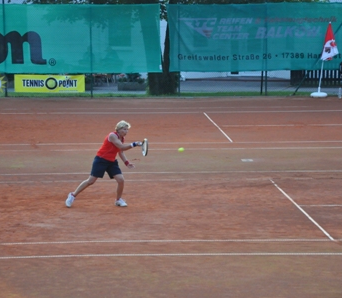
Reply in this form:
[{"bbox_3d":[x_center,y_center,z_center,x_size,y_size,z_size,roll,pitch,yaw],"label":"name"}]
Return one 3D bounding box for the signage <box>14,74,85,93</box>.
[{"bbox_3d":[-3.526,-1.900,56.800,2.050,0.510,0.020,-1,6,-4],"label":"signage"}]

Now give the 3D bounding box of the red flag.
[{"bbox_3d":[4.621,-3.128,56.700,0.500,1.070,0.320,-1,6,-4],"label":"red flag"}]

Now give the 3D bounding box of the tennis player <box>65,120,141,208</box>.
[{"bbox_3d":[-1.112,0.247,32.170,1.100,1.430,0.660,2,6,18],"label":"tennis player"}]

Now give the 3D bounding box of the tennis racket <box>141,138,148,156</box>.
[{"bbox_3d":[-0.442,-0.045,31.720,0.035,0.270,0.685,5,6,-13],"label":"tennis racket"}]

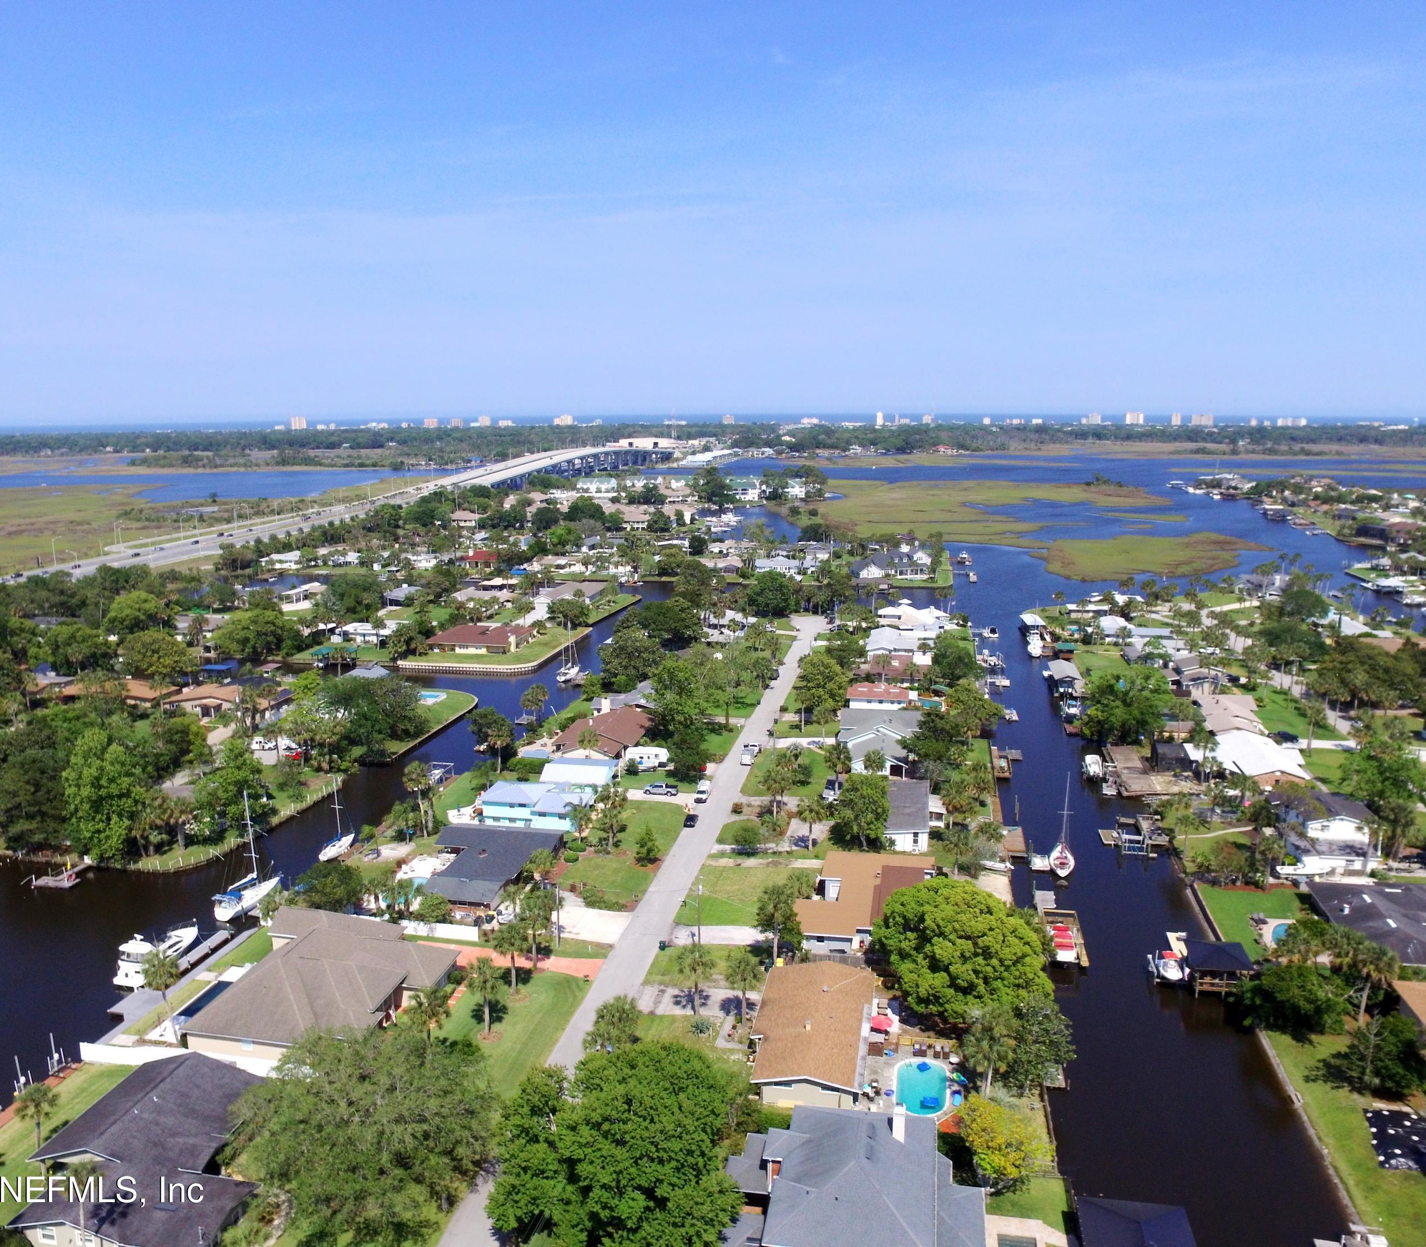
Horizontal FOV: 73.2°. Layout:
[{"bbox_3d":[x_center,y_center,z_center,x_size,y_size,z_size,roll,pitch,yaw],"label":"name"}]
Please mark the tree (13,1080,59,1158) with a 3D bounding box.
[{"bbox_3d":[-58.009,42.550,81.945,3.143,6.837,3.143,-10,16,-38],"label":"tree"}]

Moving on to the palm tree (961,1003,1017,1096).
[{"bbox_3d":[25.449,39.468,88.336,4.787,9.057,4.787,4,13,17],"label":"palm tree"}]

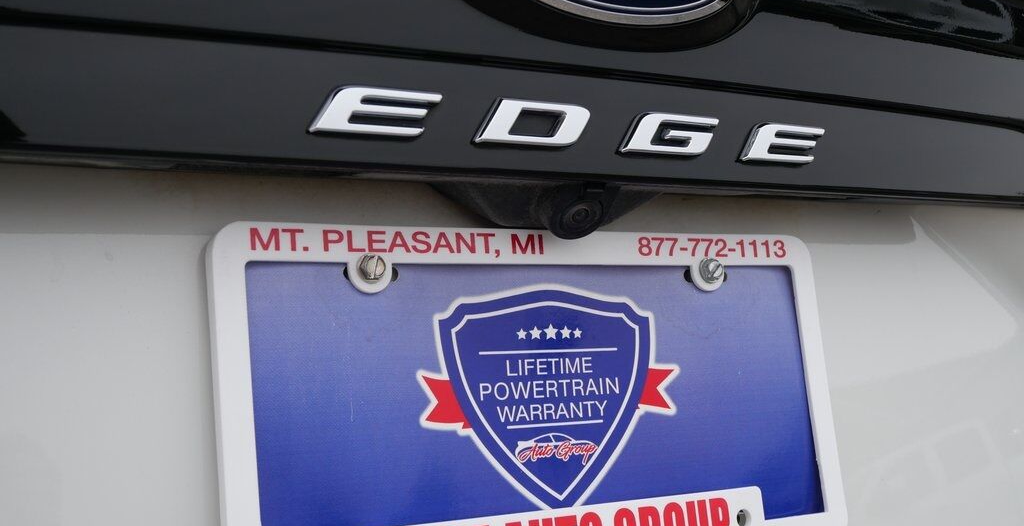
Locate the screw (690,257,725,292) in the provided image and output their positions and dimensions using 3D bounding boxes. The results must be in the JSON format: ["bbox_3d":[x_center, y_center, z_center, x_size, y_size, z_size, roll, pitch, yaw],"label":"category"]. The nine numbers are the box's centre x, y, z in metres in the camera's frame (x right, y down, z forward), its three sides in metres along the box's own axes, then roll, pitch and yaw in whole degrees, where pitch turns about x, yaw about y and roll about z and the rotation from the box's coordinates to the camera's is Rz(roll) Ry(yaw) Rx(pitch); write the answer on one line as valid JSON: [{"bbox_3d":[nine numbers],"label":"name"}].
[{"bbox_3d":[0.097,0.005,0.581,0.018,0.017,0.010,0,-13,-29],"label":"screw"}]

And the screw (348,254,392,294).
[{"bbox_3d":[-0.059,0.004,0.494,0.018,0.017,0.010,0,-13,-29],"label":"screw"}]

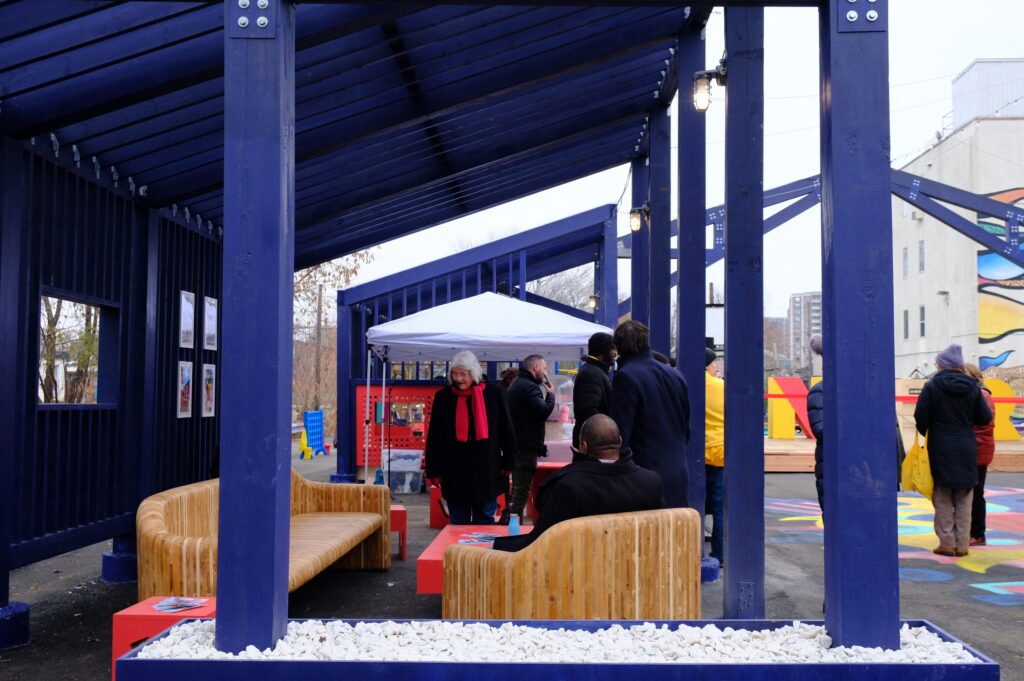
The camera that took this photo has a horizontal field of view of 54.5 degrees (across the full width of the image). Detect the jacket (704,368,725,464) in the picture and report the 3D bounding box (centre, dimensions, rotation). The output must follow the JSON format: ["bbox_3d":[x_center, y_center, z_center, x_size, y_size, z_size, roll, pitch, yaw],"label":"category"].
[{"bbox_3d":[1.537,0.590,7.700,0.500,0.720,0.380,-2,-4,37],"label":"jacket"}]

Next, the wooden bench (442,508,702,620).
[{"bbox_3d":[0.295,1.186,4.970,1.200,0.800,0.760,0,-3,1],"label":"wooden bench"}]

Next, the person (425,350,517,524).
[{"bbox_3d":[-0.293,0.880,7.200,0.650,1.635,0.420,0,-3,6],"label":"person"}]

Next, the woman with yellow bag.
[{"bbox_3d":[3.640,0.901,8.220,0.630,1.730,0.400,2,-4,-20],"label":"woman with yellow bag"}]

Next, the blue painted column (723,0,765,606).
[{"bbox_3d":[1.231,-0.395,5.300,0.190,3.760,0.190,0,-3,0],"label":"blue painted column"}]

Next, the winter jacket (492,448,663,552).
[{"bbox_3d":[0.321,0.846,4.870,0.800,0.630,0.550,1,-3,-7],"label":"winter jacket"}]

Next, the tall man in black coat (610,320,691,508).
[{"bbox_3d":[0.912,0.769,6.550,0.520,1.800,0.360,2,-3,-25],"label":"tall man in black coat"}]

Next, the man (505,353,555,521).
[{"bbox_3d":[0.157,0.959,9.450,0.420,1.710,0.470,2,-4,-34],"label":"man"}]

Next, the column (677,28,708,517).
[{"bbox_3d":[1.265,-0.302,6.960,0.175,3.710,0.175,0,-3,2],"label":"column"}]

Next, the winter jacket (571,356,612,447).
[{"bbox_3d":[0.630,0.520,7.600,0.380,0.775,0.540,2,-4,-30],"label":"winter jacket"}]

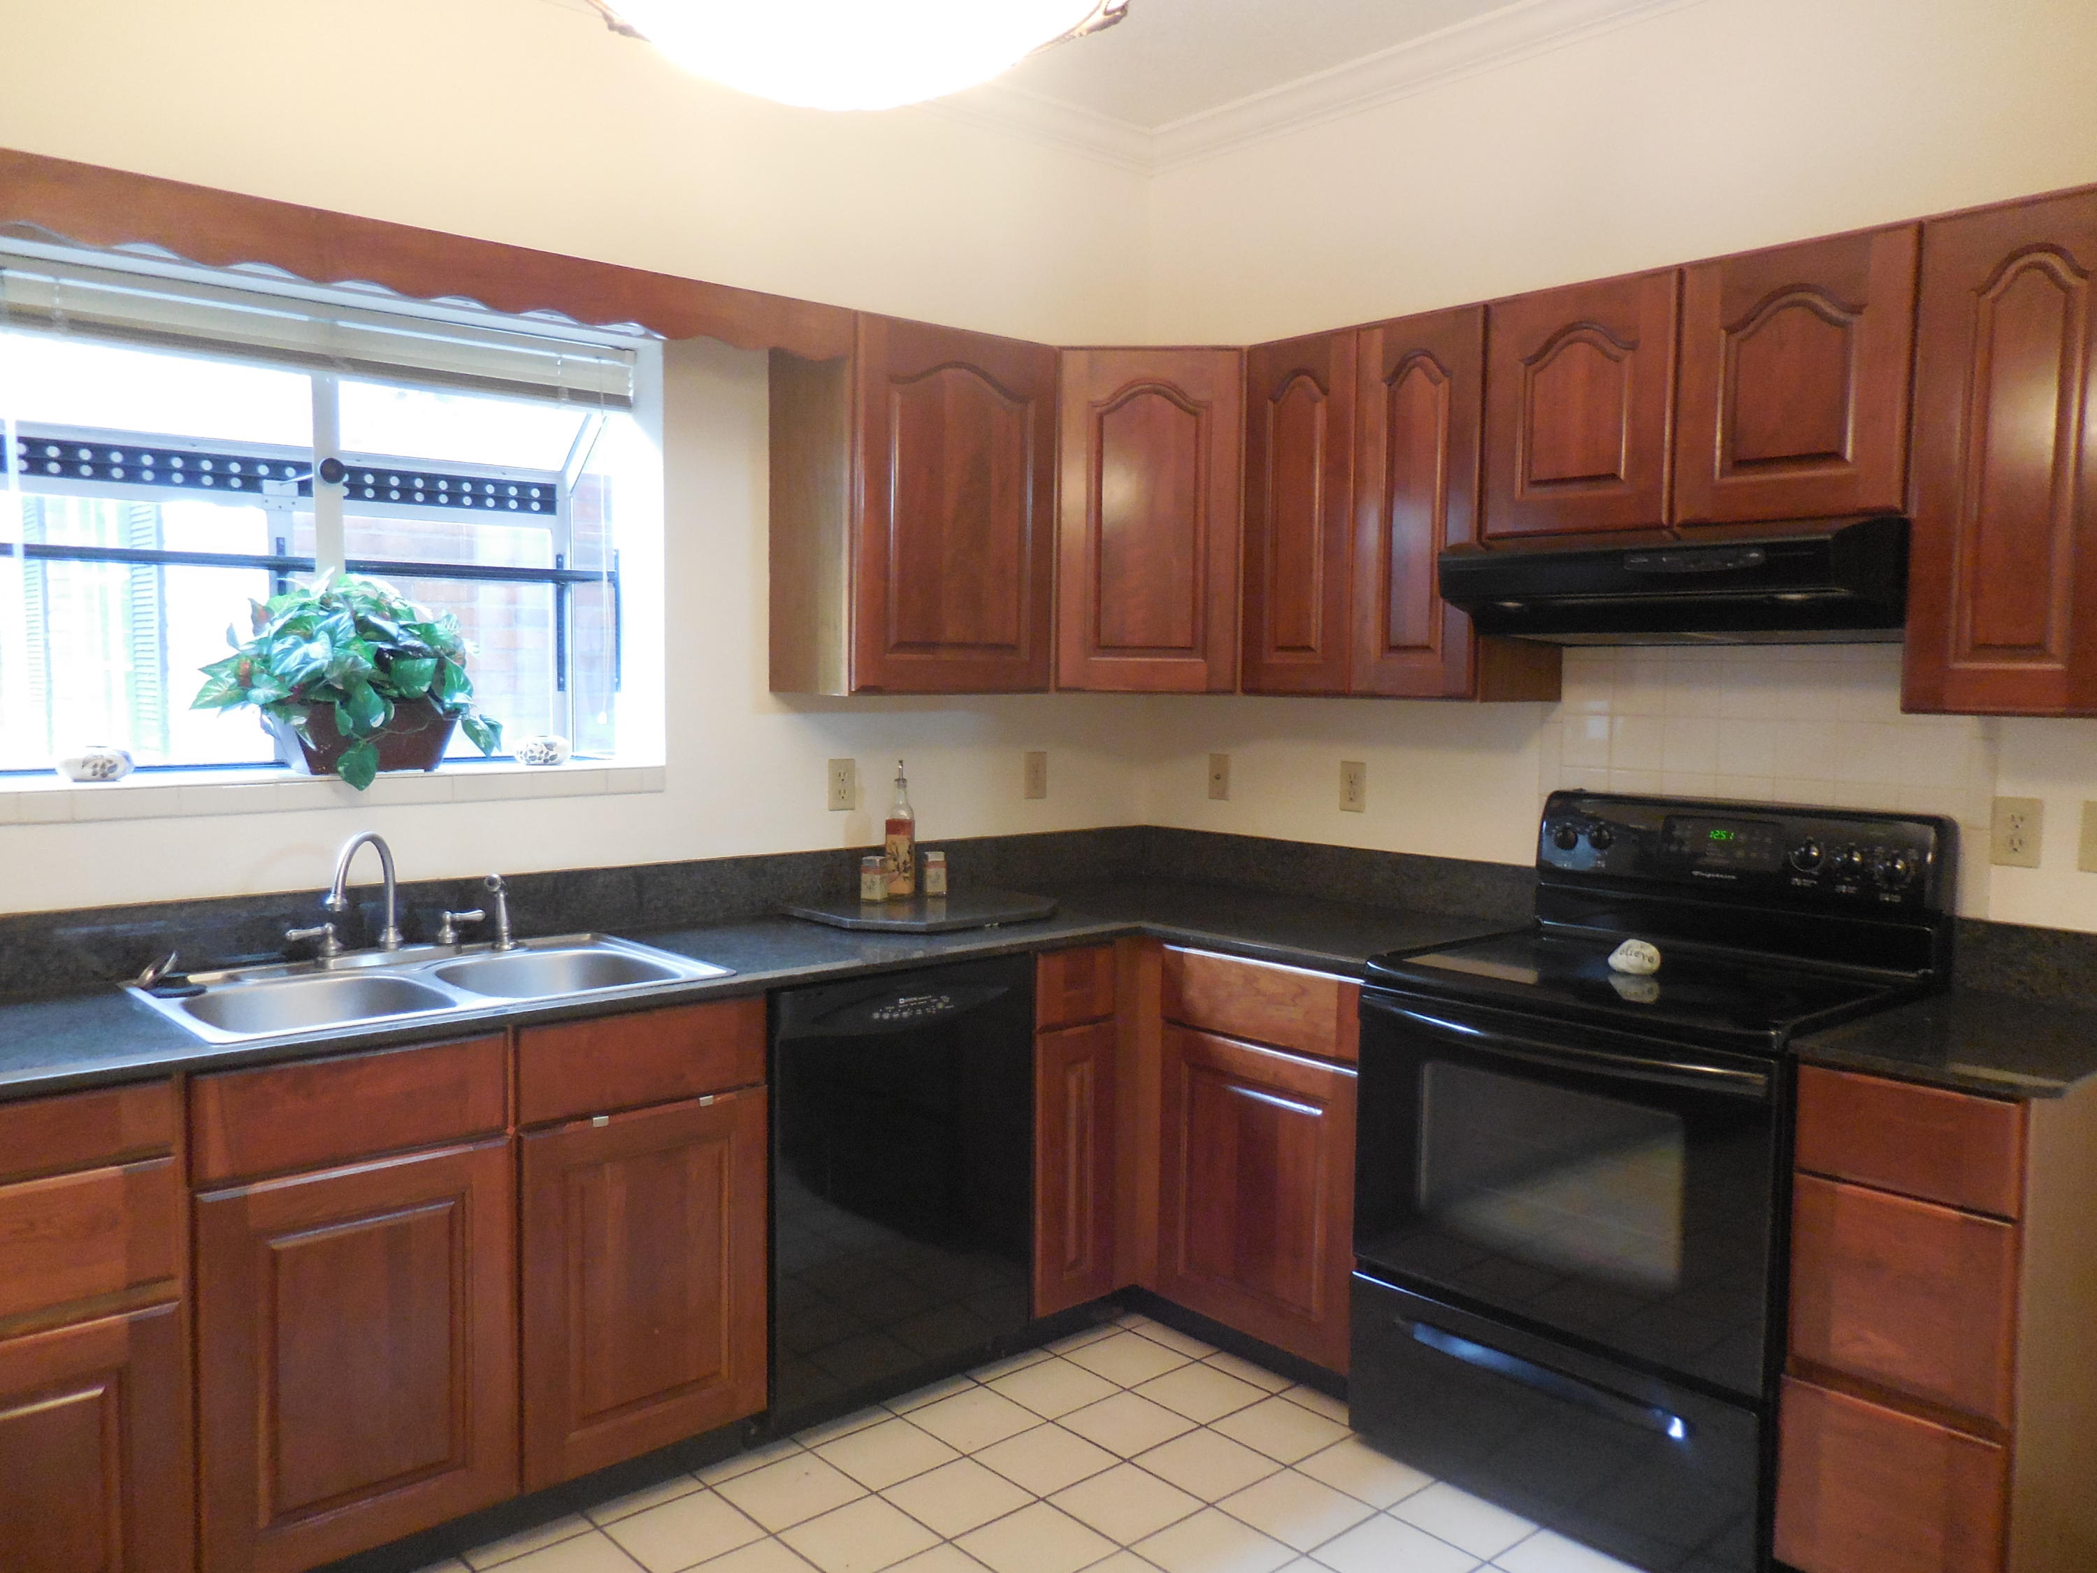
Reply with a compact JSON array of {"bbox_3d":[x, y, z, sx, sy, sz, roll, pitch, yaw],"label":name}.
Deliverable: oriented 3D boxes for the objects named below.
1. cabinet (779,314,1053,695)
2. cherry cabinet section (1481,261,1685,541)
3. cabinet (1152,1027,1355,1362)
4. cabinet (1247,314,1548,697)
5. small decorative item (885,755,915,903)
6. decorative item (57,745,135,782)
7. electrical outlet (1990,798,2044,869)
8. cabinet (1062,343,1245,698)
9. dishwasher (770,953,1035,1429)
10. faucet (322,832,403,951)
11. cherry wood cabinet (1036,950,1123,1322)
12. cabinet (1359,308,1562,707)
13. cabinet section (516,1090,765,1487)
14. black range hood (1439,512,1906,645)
[{"bbox_3d":[-0.288,-0.588,3.347,0.548,0.759,0.332,-3,5,-41],"label":"cabinet"},{"bbox_3d":[1.089,-0.693,2.889,0.320,0.447,0.381,-2,5,-42],"label":"cherry cabinet section"},{"bbox_3d":[0.627,0.793,3.212,0.600,0.585,0.540,-3,5,-41],"label":"cabinet"},{"bbox_3d":[0.748,-0.568,3.248,0.332,0.759,0.612,-3,5,-41],"label":"cabinet"},{"bbox_3d":[-0.328,0.093,3.398,0.066,0.310,0.066,1,4,0],"label":"small decorative item"},{"bbox_3d":[-1.683,-0.038,2.682,0.120,0.062,0.100,-3,5,-41],"label":"decorative item"},{"bbox_3d":[1.614,0.076,2.526,0.010,0.114,0.074,-3,5,-41],"label":"electrical outlet"},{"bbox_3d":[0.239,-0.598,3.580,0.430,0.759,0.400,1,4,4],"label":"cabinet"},{"bbox_3d":[-0.454,0.740,3.098,0.611,0.830,0.615,-3,5,-41],"label":"dishwasher"},{"bbox_3d":[-1.175,0.189,2.610,0.055,0.222,0.228,1,4,3],"label":"faucet"},{"bbox_3d":[-0.134,0.695,3.374,0.245,0.770,0.610,-3,5,-41],"label":"cherry wood cabinet"},{"bbox_3d":[0.848,-0.559,3.132,0.332,0.759,0.304,-3,5,-41],"label":"cabinet"},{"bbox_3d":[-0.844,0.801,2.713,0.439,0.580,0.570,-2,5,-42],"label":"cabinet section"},{"bbox_3d":[1.150,-0.352,2.703,0.450,0.185,0.764,-3,5,-41],"label":"black range hood"}]

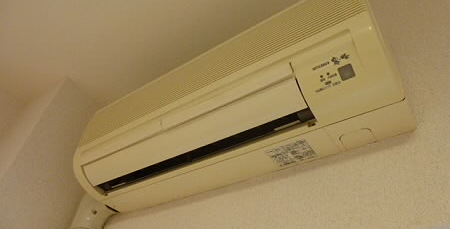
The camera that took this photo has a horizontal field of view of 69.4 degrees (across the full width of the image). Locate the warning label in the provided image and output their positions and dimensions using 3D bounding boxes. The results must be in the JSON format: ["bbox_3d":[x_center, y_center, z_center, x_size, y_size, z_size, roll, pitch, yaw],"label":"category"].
[{"bbox_3d":[0.137,0.081,0.668,0.086,0.002,0.058,-22,-54,29],"label":"warning label"}]

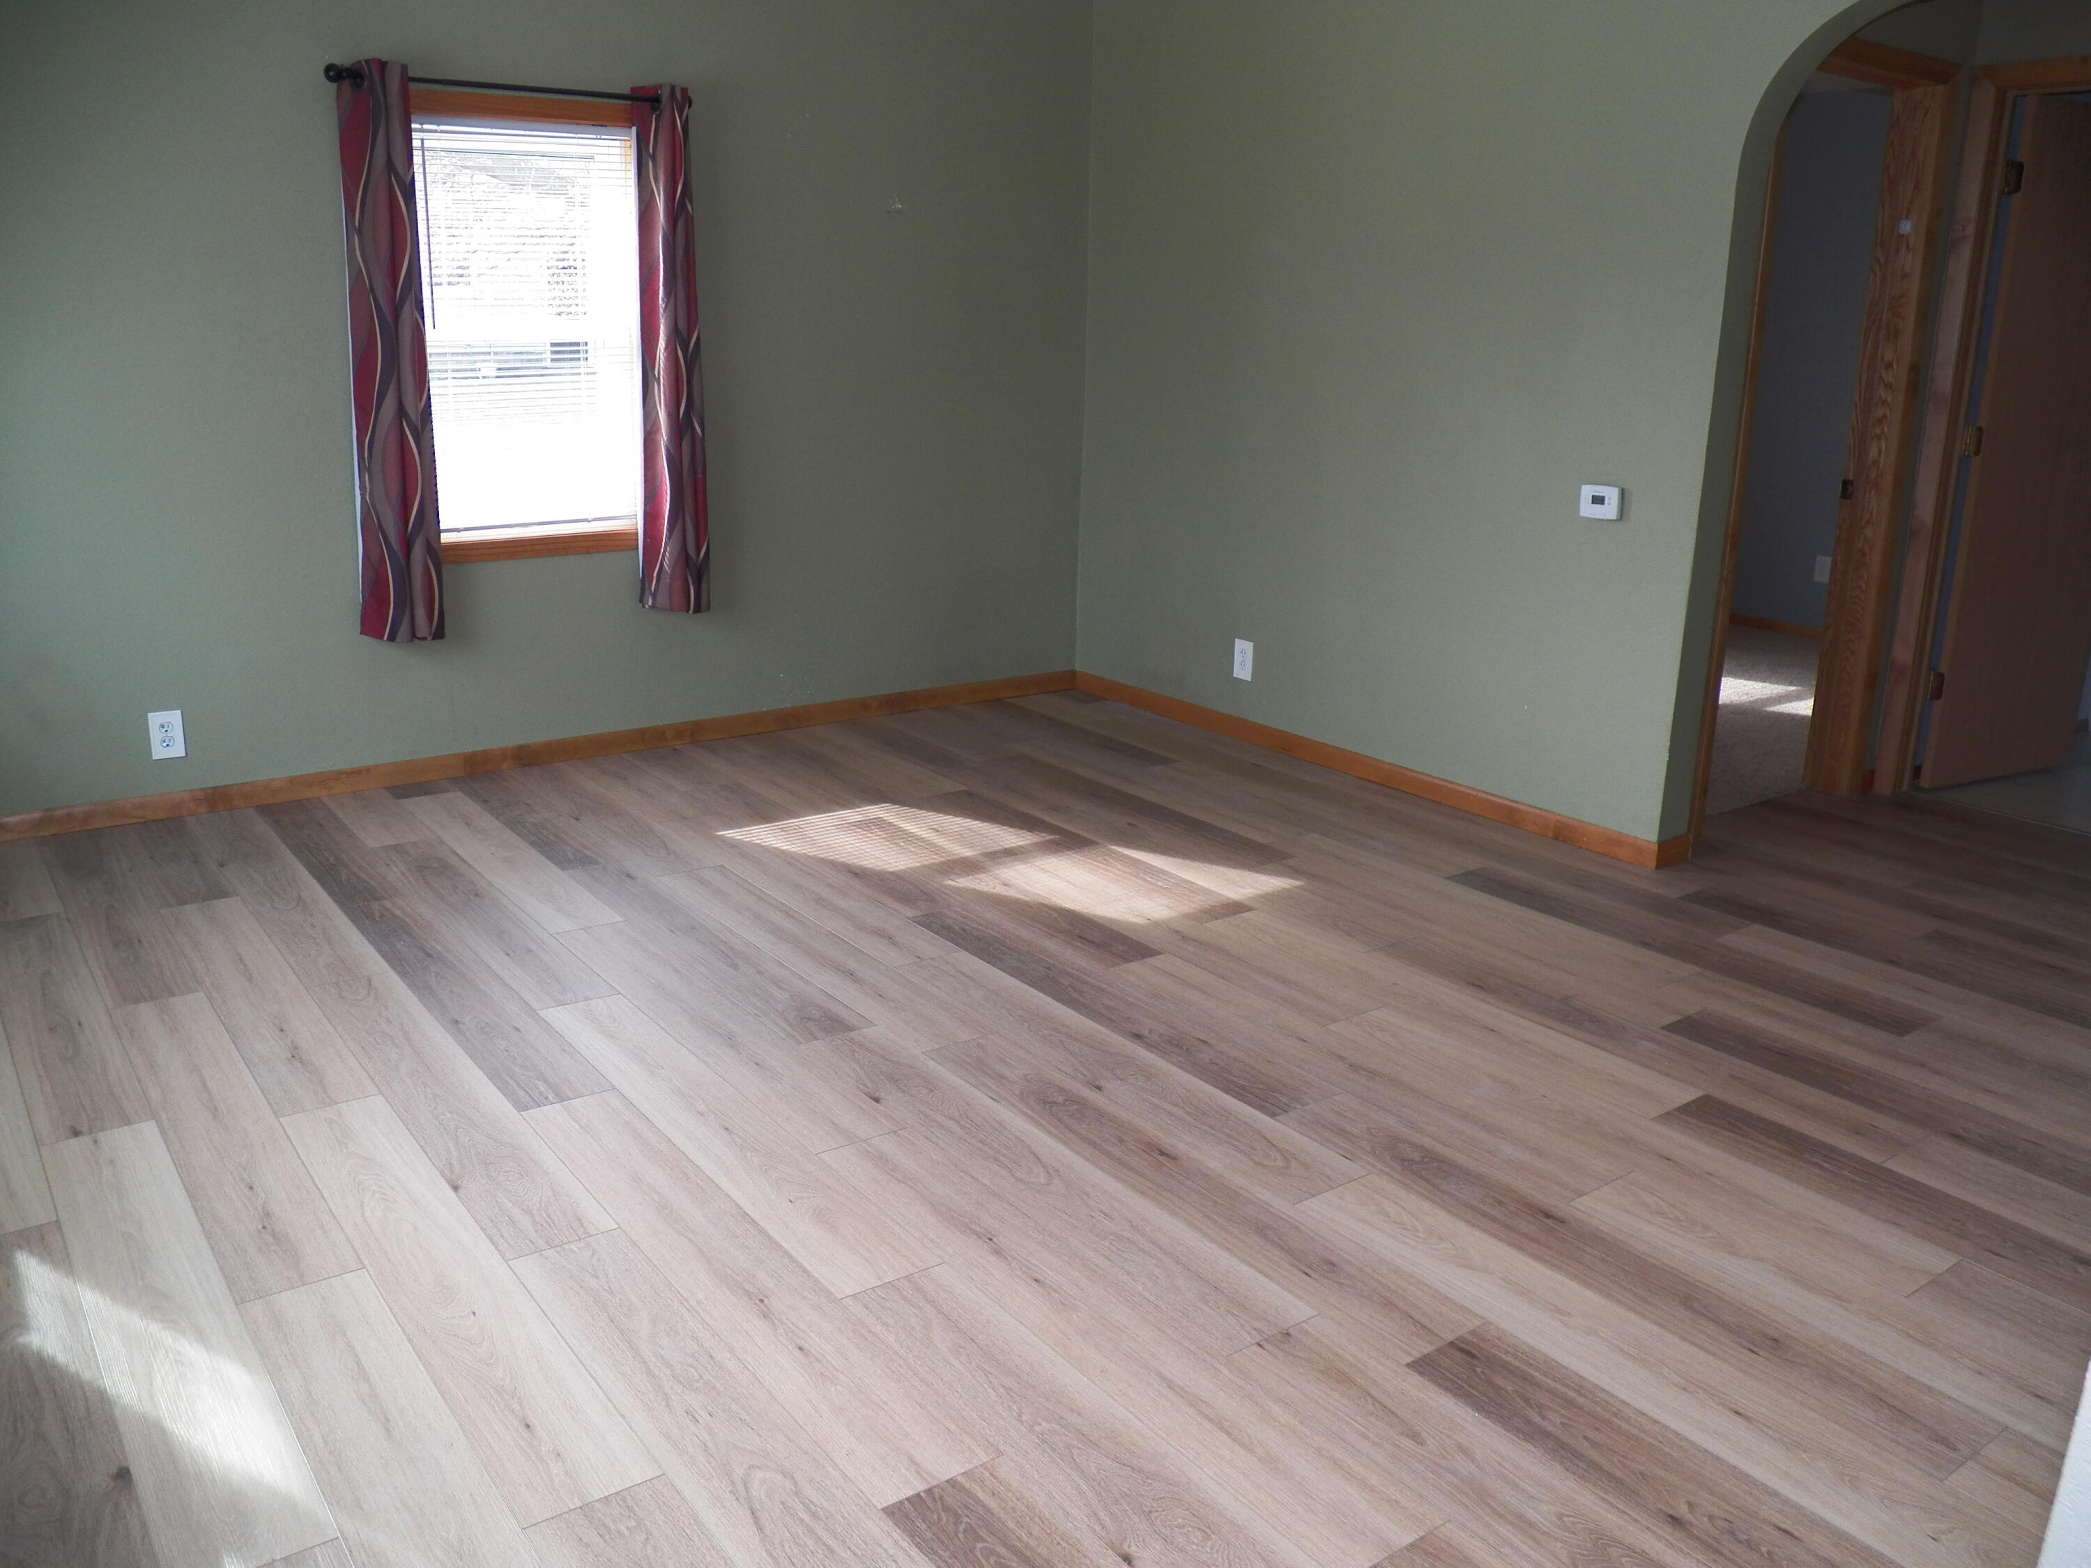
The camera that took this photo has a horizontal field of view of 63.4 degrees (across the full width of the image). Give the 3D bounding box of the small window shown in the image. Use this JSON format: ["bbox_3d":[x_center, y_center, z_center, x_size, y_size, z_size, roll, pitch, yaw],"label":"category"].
[{"bbox_3d":[-1.546,-1.326,4.995,0.763,1.305,0.097,-10,19,-34],"label":"small window"}]

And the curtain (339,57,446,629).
[{"bbox_3d":[-1.832,-1.169,4.690,0.214,1.561,0.120,-10,19,-34],"label":"curtain"}]

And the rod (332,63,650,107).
[{"bbox_3d":[-1.481,-1.948,4.747,1.041,0.058,0.088,-10,19,-34],"label":"rod"}]

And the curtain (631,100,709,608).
[{"bbox_3d":[-1.155,-1.294,5.160,0.199,1.561,0.120,-10,19,-34],"label":"curtain"}]

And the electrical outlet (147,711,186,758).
[{"bbox_3d":[-2.413,-0.133,4.651,0.081,0.128,0.012,-10,19,-34],"label":"electrical outlet"}]

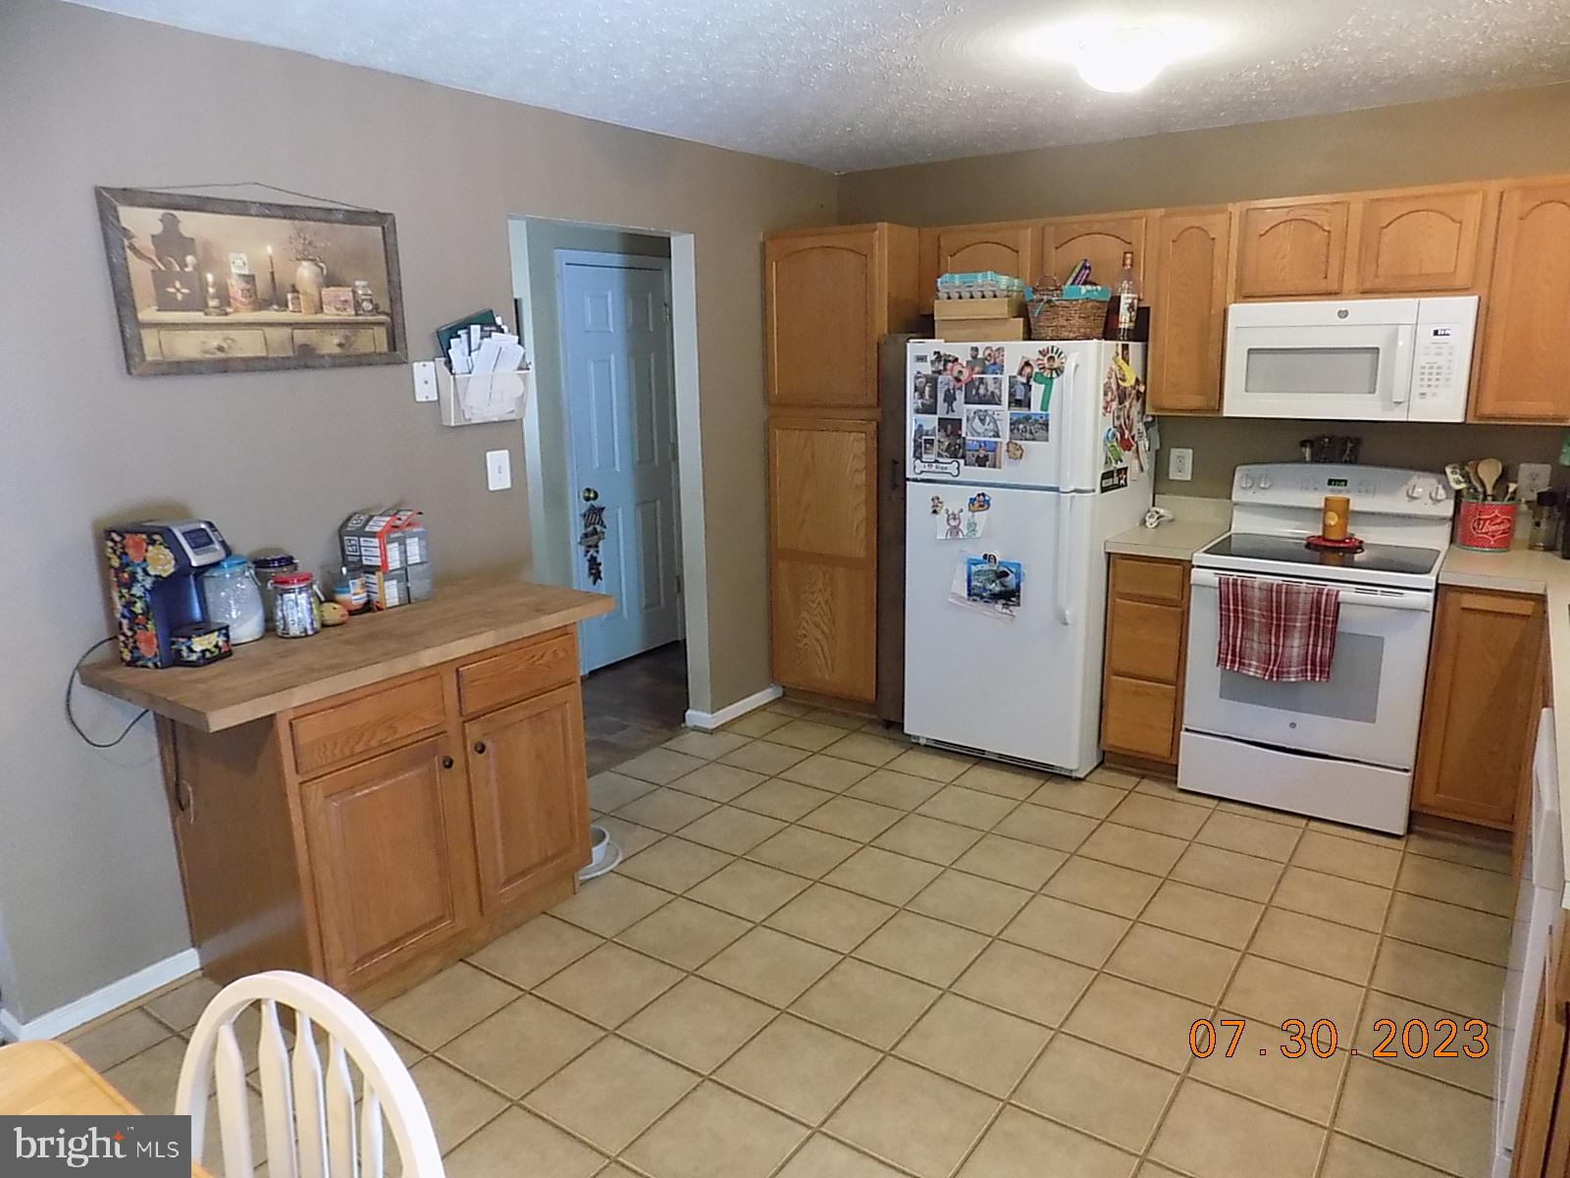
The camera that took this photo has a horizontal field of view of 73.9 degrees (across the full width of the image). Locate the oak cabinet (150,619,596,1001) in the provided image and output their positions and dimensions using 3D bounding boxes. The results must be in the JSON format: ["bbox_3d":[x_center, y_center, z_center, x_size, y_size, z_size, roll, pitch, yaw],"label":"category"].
[{"bbox_3d":[-1.110,0.580,2.974,0.617,0.885,0.909,8,16,35],"label":"oak cabinet"}]

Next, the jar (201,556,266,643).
[{"bbox_3d":[-1.478,0.028,2.806,0.123,0.218,0.123,-2,12,0],"label":"jar"}]

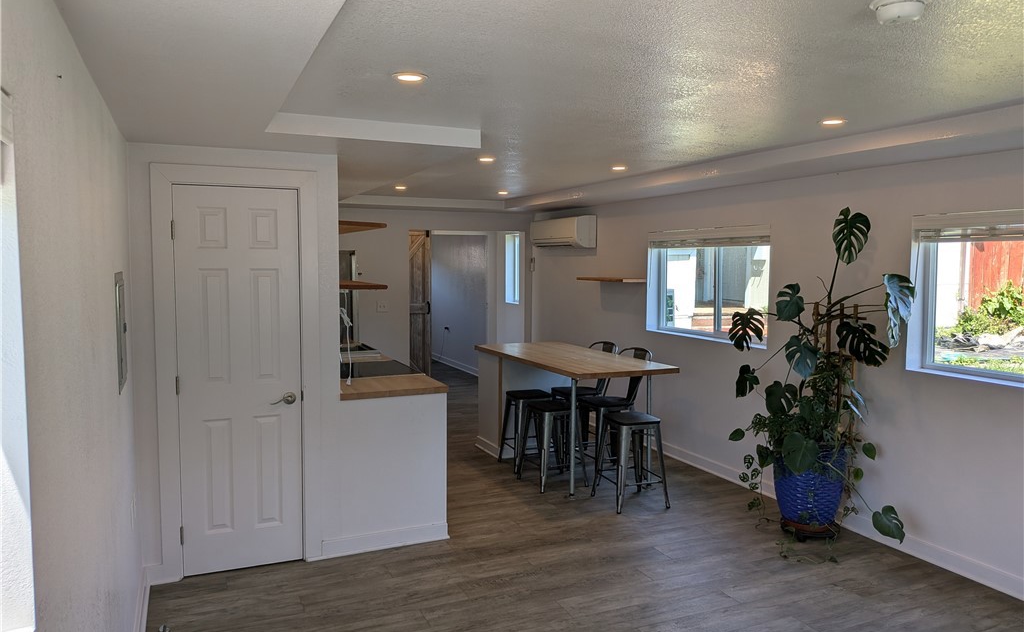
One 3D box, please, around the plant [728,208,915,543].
[{"bbox_3d":[1.760,0.355,4.292,0.720,1.987,0.950,-2,5,-25],"label":"plant"}]

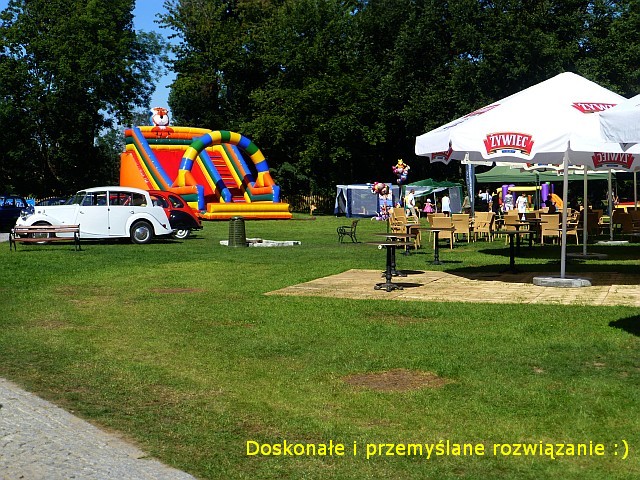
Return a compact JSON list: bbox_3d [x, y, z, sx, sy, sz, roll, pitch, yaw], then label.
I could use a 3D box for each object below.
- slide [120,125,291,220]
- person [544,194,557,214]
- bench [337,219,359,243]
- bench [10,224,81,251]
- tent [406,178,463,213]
[{"bbox_3d":[-7.354,-4.395,69.173,6.500,5.900,9.400,-2,3,-39],"label":"slide"},{"bbox_3d":[10.101,-1.226,46.992,0.300,1.530,0.450,-1,3,-30],"label":"person"},{"bbox_3d":[0.943,-0.310,35.121,0.650,0.750,1.850,0,3,-2],"label":"bench"},{"bbox_3d":[-7.678,-0.084,30.026,1.850,0.750,0.650,0,3,-2],"label":"bench"},{"bbox_3d":[7.753,-2.908,73.443,3.600,2.550,3.100,0,3,-6],"label":"tent"}]

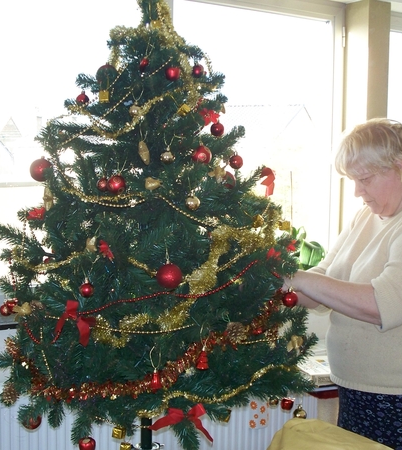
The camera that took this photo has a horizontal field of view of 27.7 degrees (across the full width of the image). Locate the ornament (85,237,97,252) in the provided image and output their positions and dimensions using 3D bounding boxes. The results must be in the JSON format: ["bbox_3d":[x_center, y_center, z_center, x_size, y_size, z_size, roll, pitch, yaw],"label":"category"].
[{"bbox_3d":[-0.255,0.045,1.900,0.028,0.038,0.026,1,4,11],"label":"ornament"}]

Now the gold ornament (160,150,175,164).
[{"bbox_3d":[-0.081,-0.164,1.980,0.036,0.036,0.036,0,5,-2],"label":"gold ornament"}]

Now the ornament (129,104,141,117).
[{"bbox_3d":[-0.176,-0.306,2.180,0.034,0.037,0.034,1,4,0],"label":"ornament"}]

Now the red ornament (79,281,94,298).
[{"bbox_3d":[-0.274,0.154,1.950,0.034,0.041,0.034,0,5,-8],"label":"red ornament"}]

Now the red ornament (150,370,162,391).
[{"bbox_3d":[-0.102,0.356,1.860,0.026,0.050,0.026,1,5,0],"label":"red ornament"}]

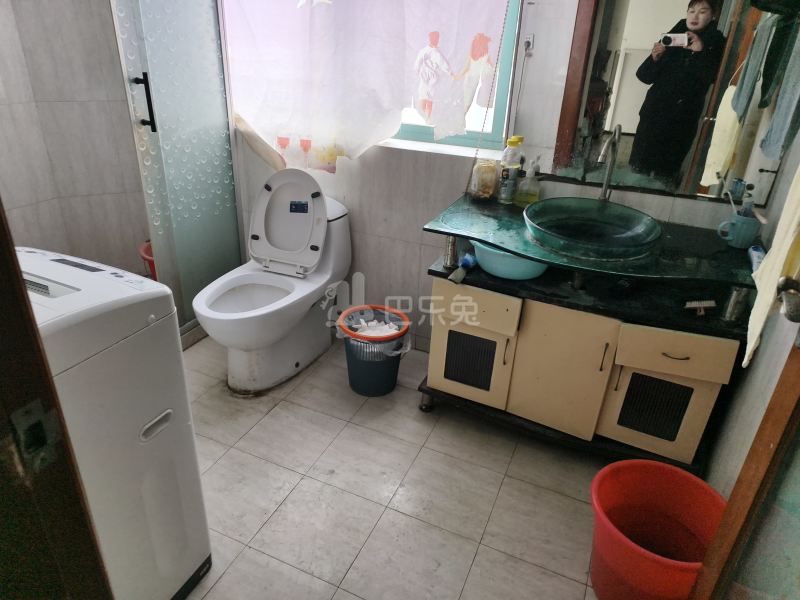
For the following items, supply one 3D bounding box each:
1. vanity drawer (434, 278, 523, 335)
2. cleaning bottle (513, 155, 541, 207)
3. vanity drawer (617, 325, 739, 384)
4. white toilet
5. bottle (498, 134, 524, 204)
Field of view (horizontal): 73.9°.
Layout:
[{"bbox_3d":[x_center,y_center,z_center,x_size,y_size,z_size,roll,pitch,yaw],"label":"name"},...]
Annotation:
[{"bbox_3d":[0.314,-0.023,1.940,0.313,0.157,0.310,13,28,20],"label":"vanity drawer"},{"bbox_3d":[0.473,-0.435,1.961,0.081,0.179,0.057,13,28,20],"label":"cleaning bottle"},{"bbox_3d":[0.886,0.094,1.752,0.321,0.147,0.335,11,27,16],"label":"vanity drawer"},{"bbox_3d":[-0.524,-0.090,2.182,0.390,0.810,0.730,13,28,20],"label":"white toilet"},{"bbox_3d":[0.415,-0.480,1.971,0.071,0.246,0.069,21,32,33],"label":"bottle"}]

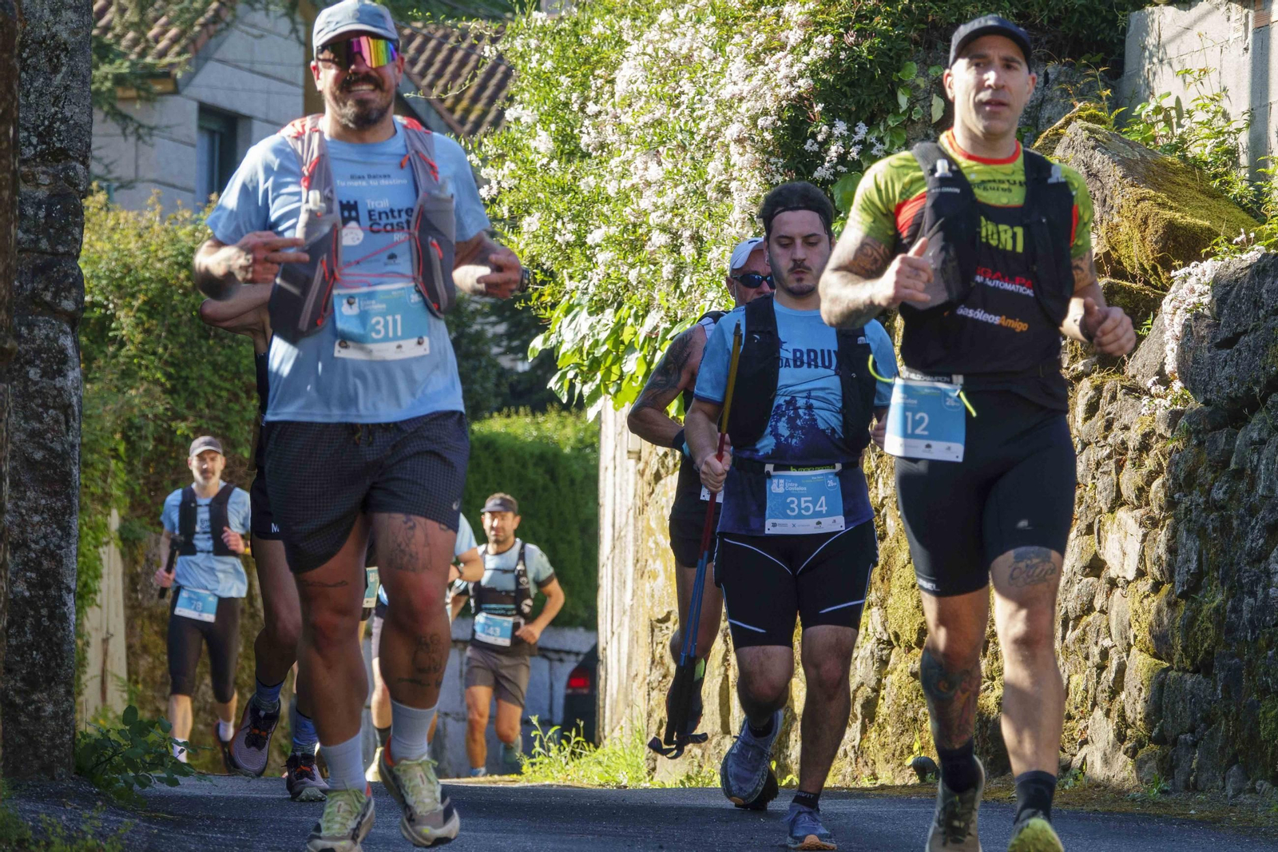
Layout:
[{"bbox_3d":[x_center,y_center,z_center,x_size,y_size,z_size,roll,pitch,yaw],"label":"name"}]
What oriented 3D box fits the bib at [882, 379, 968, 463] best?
[{"bbox_3d":[0.579,-0.012,17.100,0.195,0.158,0.030,6,2,33],"label":"bib"}]

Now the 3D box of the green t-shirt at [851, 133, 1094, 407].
[{"bbox_3d":[0.676,-0.315,17.200,0.490,0.570,0.300,-1,4,-12],"label":"green t-shirt"}]

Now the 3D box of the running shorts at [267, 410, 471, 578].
[{"bbox_3d":[-0.566,0.129,17.550,0.420,0.370,0.340,0,-1,-6],"label":"running shorts"}]

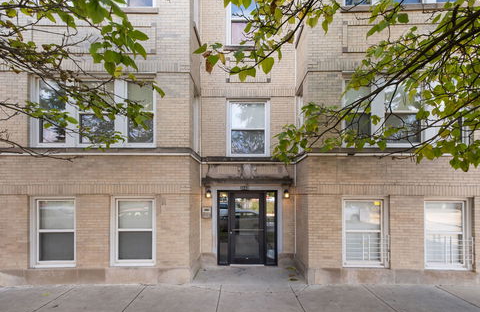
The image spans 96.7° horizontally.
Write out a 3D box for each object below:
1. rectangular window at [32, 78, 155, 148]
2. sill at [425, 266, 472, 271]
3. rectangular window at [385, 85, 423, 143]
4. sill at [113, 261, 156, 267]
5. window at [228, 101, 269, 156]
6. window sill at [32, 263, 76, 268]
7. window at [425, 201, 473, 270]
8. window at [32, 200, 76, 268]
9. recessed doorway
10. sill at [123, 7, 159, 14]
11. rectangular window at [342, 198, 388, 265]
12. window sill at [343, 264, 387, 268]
[{"bbox_3d":[-3.394,-1.009,4.950,2.889,1.671,0.160,0,0,0],"label":"rectangular window"},{"bbox_3d":[4.798,2.595,4.920,1.084,0.101,0.150,0,0,0],"label":"sill"},{"bbox_3d":[3.823,-0.969,4.980,0.899,1.448,0.130,0,0,0],"label":"rectangular window"},{"bbox_3d":[-2.457,2.497,4.920,1.015,0.104,0.150,0,0,0],"label":"sill"},{"bbox_3d":[0.243,-0.801,6.100,1.173,1.630,0.150,0,0,0],"label":"window"},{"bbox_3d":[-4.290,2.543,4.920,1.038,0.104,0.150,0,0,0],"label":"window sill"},{"bbox_3d":[4.850,1.833,4.950,1.137,1.648,0.150,0,0,0],"label":"window"},{"bbox_3d":[-4.322,1.781,4.950,1.033,1.613,0.150,0,0,0],"label":"window"},{"bbox_3d":[0.201,2.059,6.120,1.750,2.166,0.220,0,0,0],"label":"recessed doorway"},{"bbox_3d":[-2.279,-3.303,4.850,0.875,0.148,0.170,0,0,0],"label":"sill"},{"bbox_3d":[2.912,1.793,4.950,1.068,1.590,0.150,0,0,0],"label":"rectangular window"},{"bbox_3d":[2.883,2.543,4.920,1.038,0.104,0.150,0,0,0],"label":"window sill"}]

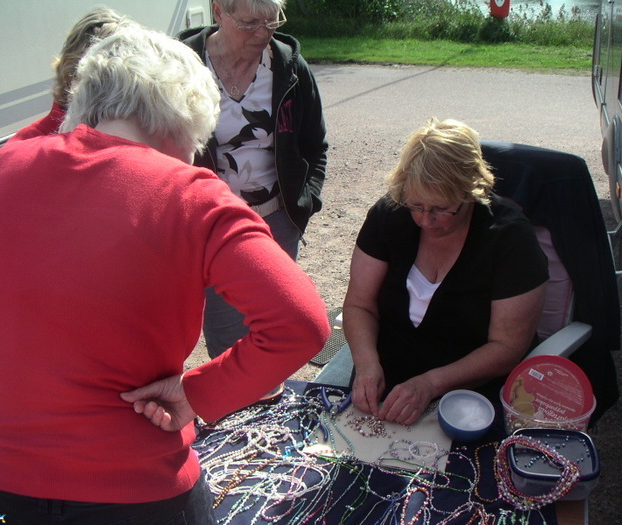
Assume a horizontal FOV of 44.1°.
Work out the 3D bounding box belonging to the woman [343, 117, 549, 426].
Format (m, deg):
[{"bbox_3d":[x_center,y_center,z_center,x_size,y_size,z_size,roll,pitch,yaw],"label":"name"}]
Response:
[{"bbox_3d":[0.340,0.282,1.971,0.560,1.250,0.750,9,26,25],"label":"woman"}]

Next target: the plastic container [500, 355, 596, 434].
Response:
[{"bbox_3d":[0.474,0.289,1.559,0.185,0.136,0.190,-2,24,0],"label":"plastic container"}]

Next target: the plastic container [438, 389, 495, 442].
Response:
[{"bbox_3d":[0.318,0.328,1.576,0.117,0.064,0.117,-1,30,0],"label":"plastic container"}]

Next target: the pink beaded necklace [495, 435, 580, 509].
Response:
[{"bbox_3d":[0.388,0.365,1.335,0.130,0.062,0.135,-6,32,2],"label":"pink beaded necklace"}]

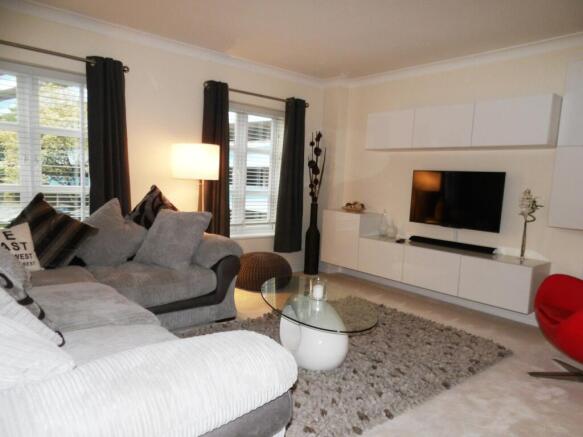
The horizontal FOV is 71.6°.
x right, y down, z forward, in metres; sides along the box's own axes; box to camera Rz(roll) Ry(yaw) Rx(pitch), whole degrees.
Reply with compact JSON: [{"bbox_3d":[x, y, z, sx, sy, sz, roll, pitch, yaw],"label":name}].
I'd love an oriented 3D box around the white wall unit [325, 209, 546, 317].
[{"bbox_3d":[1.301,0.323,4.239,0.400,0.640,2.400,-5,9,-39],"label":"white wall unit"}]

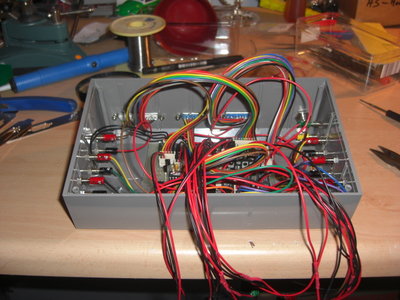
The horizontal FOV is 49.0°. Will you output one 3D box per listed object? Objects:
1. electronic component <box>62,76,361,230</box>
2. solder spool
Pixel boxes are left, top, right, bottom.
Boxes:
[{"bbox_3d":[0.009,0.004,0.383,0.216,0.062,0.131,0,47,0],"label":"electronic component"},{"bbox_3d":[-0.073,-0.127,0.542,0.065,0.057,0.065,0,39,0],"label":"solder spool"}]

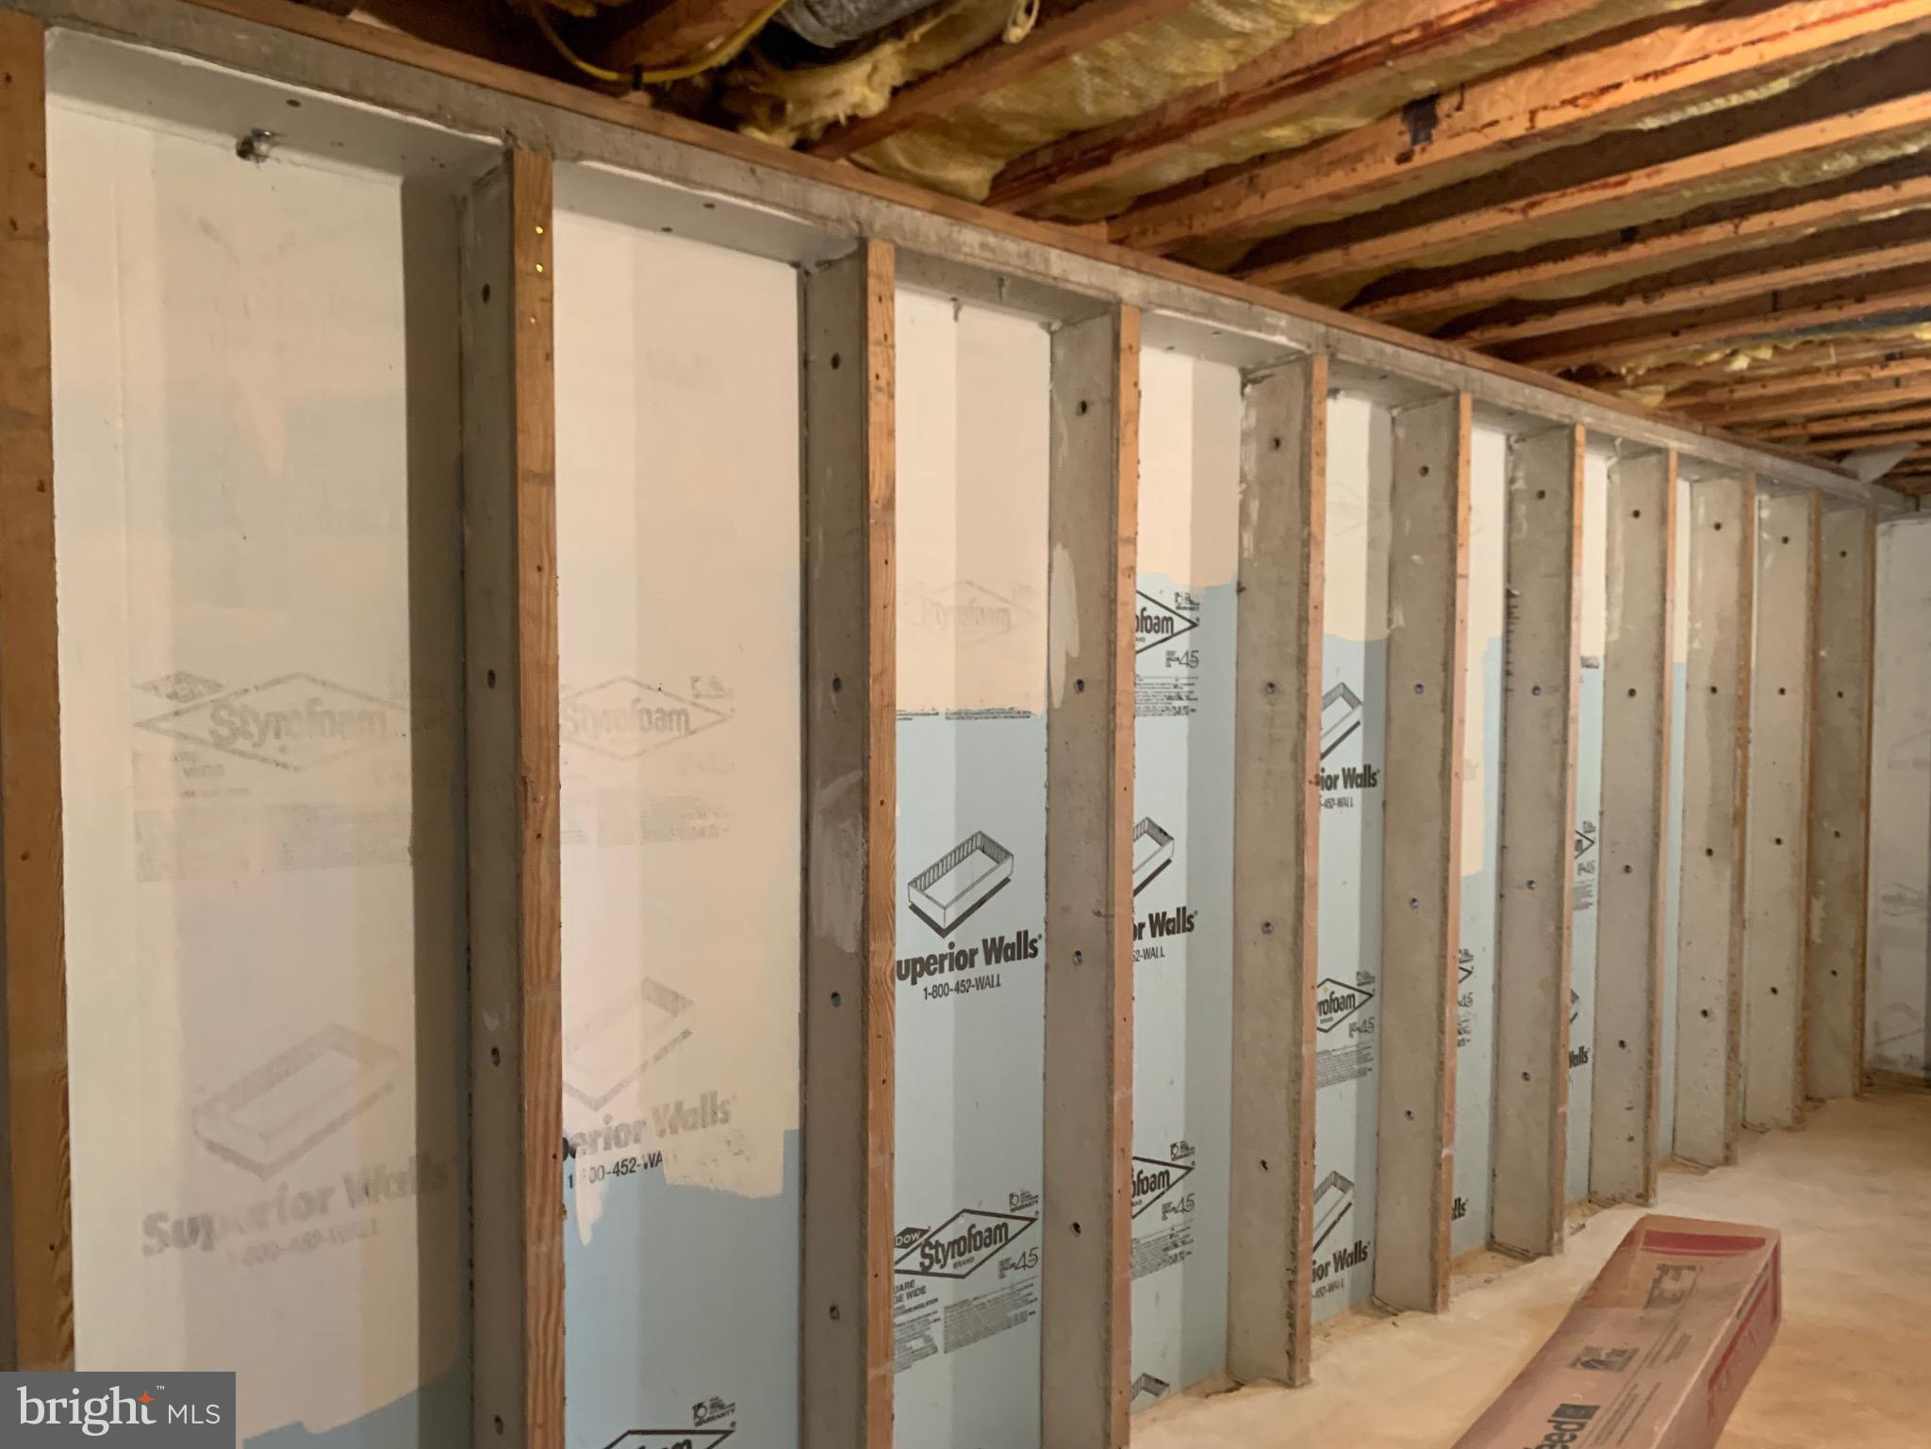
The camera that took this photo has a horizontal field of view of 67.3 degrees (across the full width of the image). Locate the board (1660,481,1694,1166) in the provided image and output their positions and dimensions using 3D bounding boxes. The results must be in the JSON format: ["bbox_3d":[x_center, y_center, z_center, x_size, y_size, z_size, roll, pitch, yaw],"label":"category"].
[{"bbox_3d":[2.234,0.337,4.816,0.550,2.320,0.060,-1,2,-41],"label":"board"}]

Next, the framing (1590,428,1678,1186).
[{"bbox_3d":[2.085,0.321,4.523,0.063,2.315,0.180,-1,2,-41],"label":"framing"}]

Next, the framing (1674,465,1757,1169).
[{"bbox_3d":[2.543,0.314,4.925,0.063,2.315,0.180,-1,2,-41],"label":"framing"}]

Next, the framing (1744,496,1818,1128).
[{"bbox_3d":[3.001,0.308,5.327,0.063,2.315,0.180,-1,2,-41],"label":"framing"}]

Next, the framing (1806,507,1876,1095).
[{"bbox_3d":[3.459,0.302,5.729,0.063,2.315,0.180,-1,2,-41],"label":"framing"}]

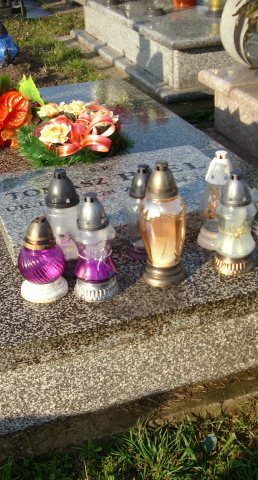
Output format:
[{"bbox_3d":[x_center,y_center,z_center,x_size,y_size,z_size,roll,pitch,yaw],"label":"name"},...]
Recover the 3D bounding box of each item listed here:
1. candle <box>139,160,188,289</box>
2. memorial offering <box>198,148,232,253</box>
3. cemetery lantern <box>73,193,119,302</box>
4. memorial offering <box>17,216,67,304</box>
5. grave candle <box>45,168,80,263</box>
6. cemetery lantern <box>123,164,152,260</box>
[{"bbox_3d":[0.083,-0.044,1.651,0.110,0.296,0.110,-2,27,3],"label":"candle"},{"bbox_3d":[0.229,-0.106,1.755,0.108,0.248,0.108,-3,27,1],"label":"memorial offering"},{"bbox_3d":[-0.082,0.011,1.562,0.106,0.244,0.106,-3,27,1],"label":"cemetery lantern"},{"bbox_3d":[-0.207,0.036,1.636,0.116,0.195,0.116,-7,27,-7],"label":"memorial offering"},{"bbox_3d":[-0.164,-0.046,1.667,0.091,0.260,0.091,-11,28,-15],"label":"grave candle"},{"bbox_3d":[0.036,-0.074,1.725,0.096,0.236,0.096,-3,27,1],"label":"cemetery lantern"}]

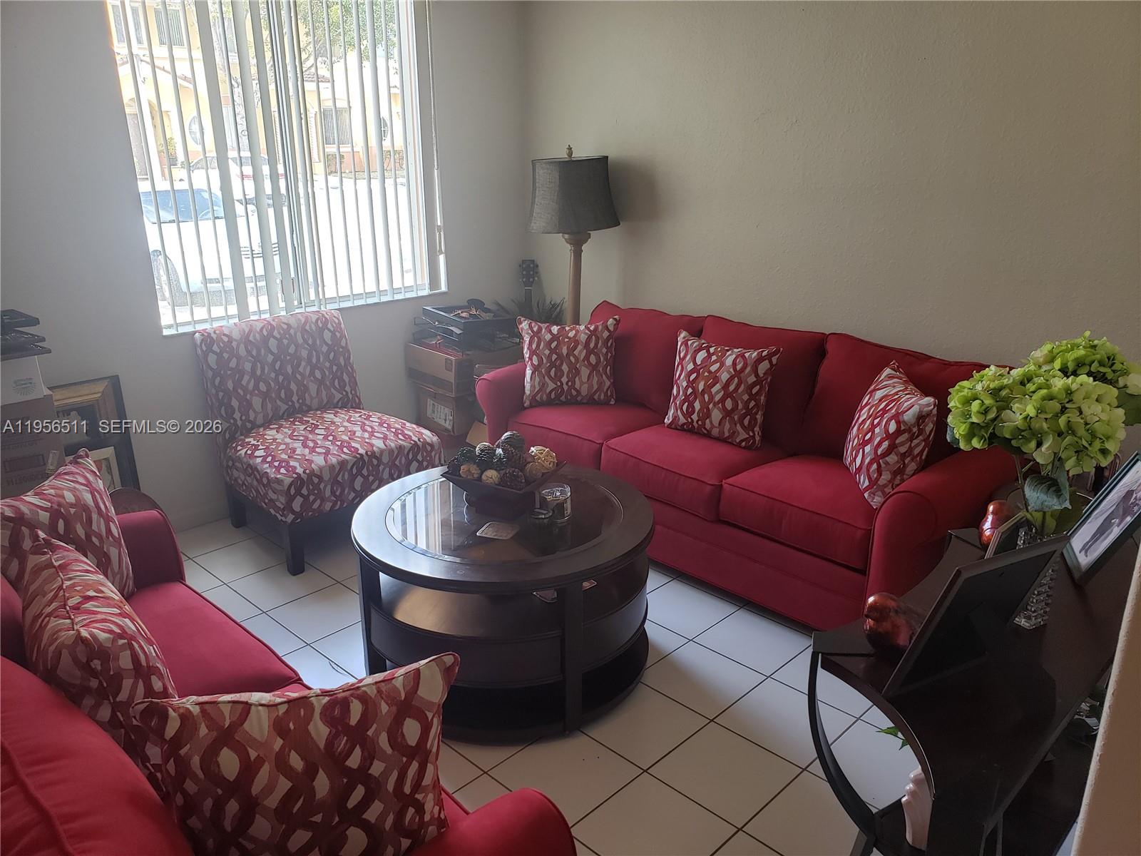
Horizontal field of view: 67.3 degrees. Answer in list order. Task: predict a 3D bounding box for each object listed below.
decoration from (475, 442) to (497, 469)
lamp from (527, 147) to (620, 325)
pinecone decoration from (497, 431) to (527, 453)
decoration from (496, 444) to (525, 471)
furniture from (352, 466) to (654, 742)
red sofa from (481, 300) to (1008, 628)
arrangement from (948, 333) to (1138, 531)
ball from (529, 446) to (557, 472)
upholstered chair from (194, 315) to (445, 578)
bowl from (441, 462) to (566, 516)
[{"bbox_3d":[-0.275,0.090,2.762,0.075,0.082,0.075,0,18,0],"label":"decoration"},{"bbox_3d":[0.005,-0.605,4.428,0.454,1.623,0.454,0,18,-1],"label":"lamp"},{"bbox_3d":[-0.189,0.055,2.797,0.085,0.082,0.085,0,18,0],"label":"pinecone decoration"},{"bbox_3d":[-0.190,0.097,2.731,0.088,0.085,0.085,9,20,27],"label":"decoration"},{"bbox_3d":[-0.211,0.504,2.783,0.952,0.503,0.952,0,18,-1],"label":"furniture"},{"bbox_3d":[0.659,0.064,3.551,2.098,0.878,0.952,16,24,42],"label":"red sofa"},{"bbox_3d":[0.852,0.009,1.545,0.320,0.336,0.299,10,20,29],"label":"arrangement"},{"bbox_3d":[-0.086,0.099,2.725,0.085,0.085,0.085,0,18,0],"label":"ball"},{"bbox_3d":[-1.048,0.018,3.693,0.692,0.878,0.726,-14,23,-38],"label":"upholstered chair"},{"bbox_3d":[-0.206,0.190,2.724,0.299,0.131,0.299,9,20,27],"label":"bowl"}]

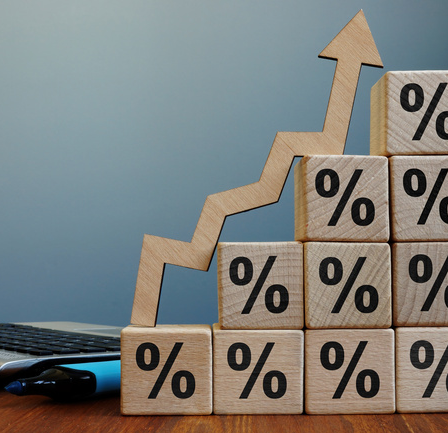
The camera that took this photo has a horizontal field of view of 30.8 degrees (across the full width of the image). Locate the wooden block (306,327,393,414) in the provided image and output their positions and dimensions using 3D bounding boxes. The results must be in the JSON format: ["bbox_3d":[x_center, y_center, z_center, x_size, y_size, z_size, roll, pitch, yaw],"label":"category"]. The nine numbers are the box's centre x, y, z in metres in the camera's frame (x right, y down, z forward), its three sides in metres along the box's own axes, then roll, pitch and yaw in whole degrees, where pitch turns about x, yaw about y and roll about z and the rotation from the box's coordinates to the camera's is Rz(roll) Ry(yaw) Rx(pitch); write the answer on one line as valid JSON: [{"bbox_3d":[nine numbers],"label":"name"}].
[{"bbox_3d":[0.063,0.079,0.429,0.045,0.043,0.044,0,-2,-1],"label":"wooden block"}]

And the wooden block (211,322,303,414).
[{"bbox_3d":[0.017,0.079,0.429,0.045,0.042,0.044,0,-2,-1],"label":"wooden block"}]

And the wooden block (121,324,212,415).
[{"bbox_3d":[-0.029,0.079,0.429,0.045,0.043,0.044,0,-2,-1],"label":"wooden block"}]

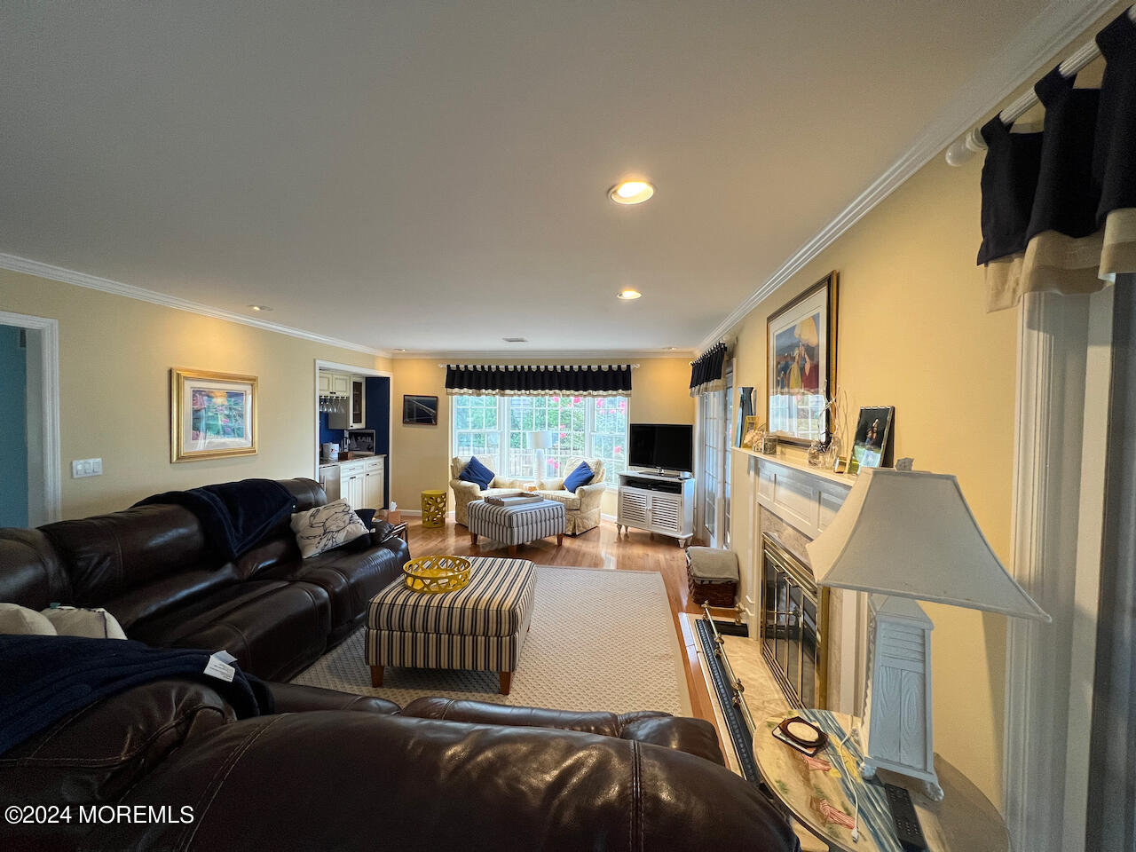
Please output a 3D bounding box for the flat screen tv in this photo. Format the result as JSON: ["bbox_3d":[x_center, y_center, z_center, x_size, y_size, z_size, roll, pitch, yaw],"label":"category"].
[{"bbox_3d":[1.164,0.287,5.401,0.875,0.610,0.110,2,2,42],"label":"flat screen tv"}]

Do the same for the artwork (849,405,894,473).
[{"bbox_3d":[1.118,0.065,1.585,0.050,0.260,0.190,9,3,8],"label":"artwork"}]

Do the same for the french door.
[{"bbox_3d":[1.609,0.414,4.658,0.120,2.040,1.880,1,1,8],"label":"french door"}]

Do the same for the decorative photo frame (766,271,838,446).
[{"bbox_3d":[1.238,-0.294,2.331,0.035,0.810,0.890,1,2,8],"label":"decorative photo frame"}]

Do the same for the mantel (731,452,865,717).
[{"bbox_3d":[1.157,0.842,2.296,0.165,1.325,1.680,1,2,8],"label":"mantel"}]

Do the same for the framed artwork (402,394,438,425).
[{"bbox_3d":[-2.180,-0.231,6.327,0.530,0.432,0.030,1,1,8],"label":"framed artwork"}]

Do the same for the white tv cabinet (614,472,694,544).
[{"bbox_3d":[1.140,1.022,5.419,0.950,0.780,0.400,2,2,43],"label":"white tv cabinet"}]

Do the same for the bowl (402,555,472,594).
[{"bbox_3d":[-0.805,0.918,2.658,0.405,0.100,0.405,1,2,0],"label":"bowl"}]

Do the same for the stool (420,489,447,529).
[{"bbox_3d":[-1.857,1.130,5.919,0.360,0.470,0.360,1,2,8],"label":"stool"}]

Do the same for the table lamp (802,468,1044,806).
[{"bbox_3d":[0.840,0.476,1.079,0.385,0.790,0.385,1,2,25],"label":"table lamp"}]

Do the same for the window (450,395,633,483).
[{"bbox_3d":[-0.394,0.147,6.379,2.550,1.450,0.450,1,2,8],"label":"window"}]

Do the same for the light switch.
[{"bbox_3d":[-3.103,0.272,2.759,0.014,0.116,0.160,1,1,8],"label":"light switch"}]

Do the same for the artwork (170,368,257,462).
[{"bbox_3d":[-2.970,-0.086,3.621,0.040,0.726,0.764,1,1,8],"label":"artwork"}]

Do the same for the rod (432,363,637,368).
[{"bbox_3d":[-0.448,-0.848,6.006,2.894,0.055,0.070,1,1,8],"label":"rod"}]

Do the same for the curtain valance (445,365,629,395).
[{"bbox_3d":[-0.449,-0.638,6.010,2.652,0.449,0.100,1,1,8],"label":"curtain valance"}]

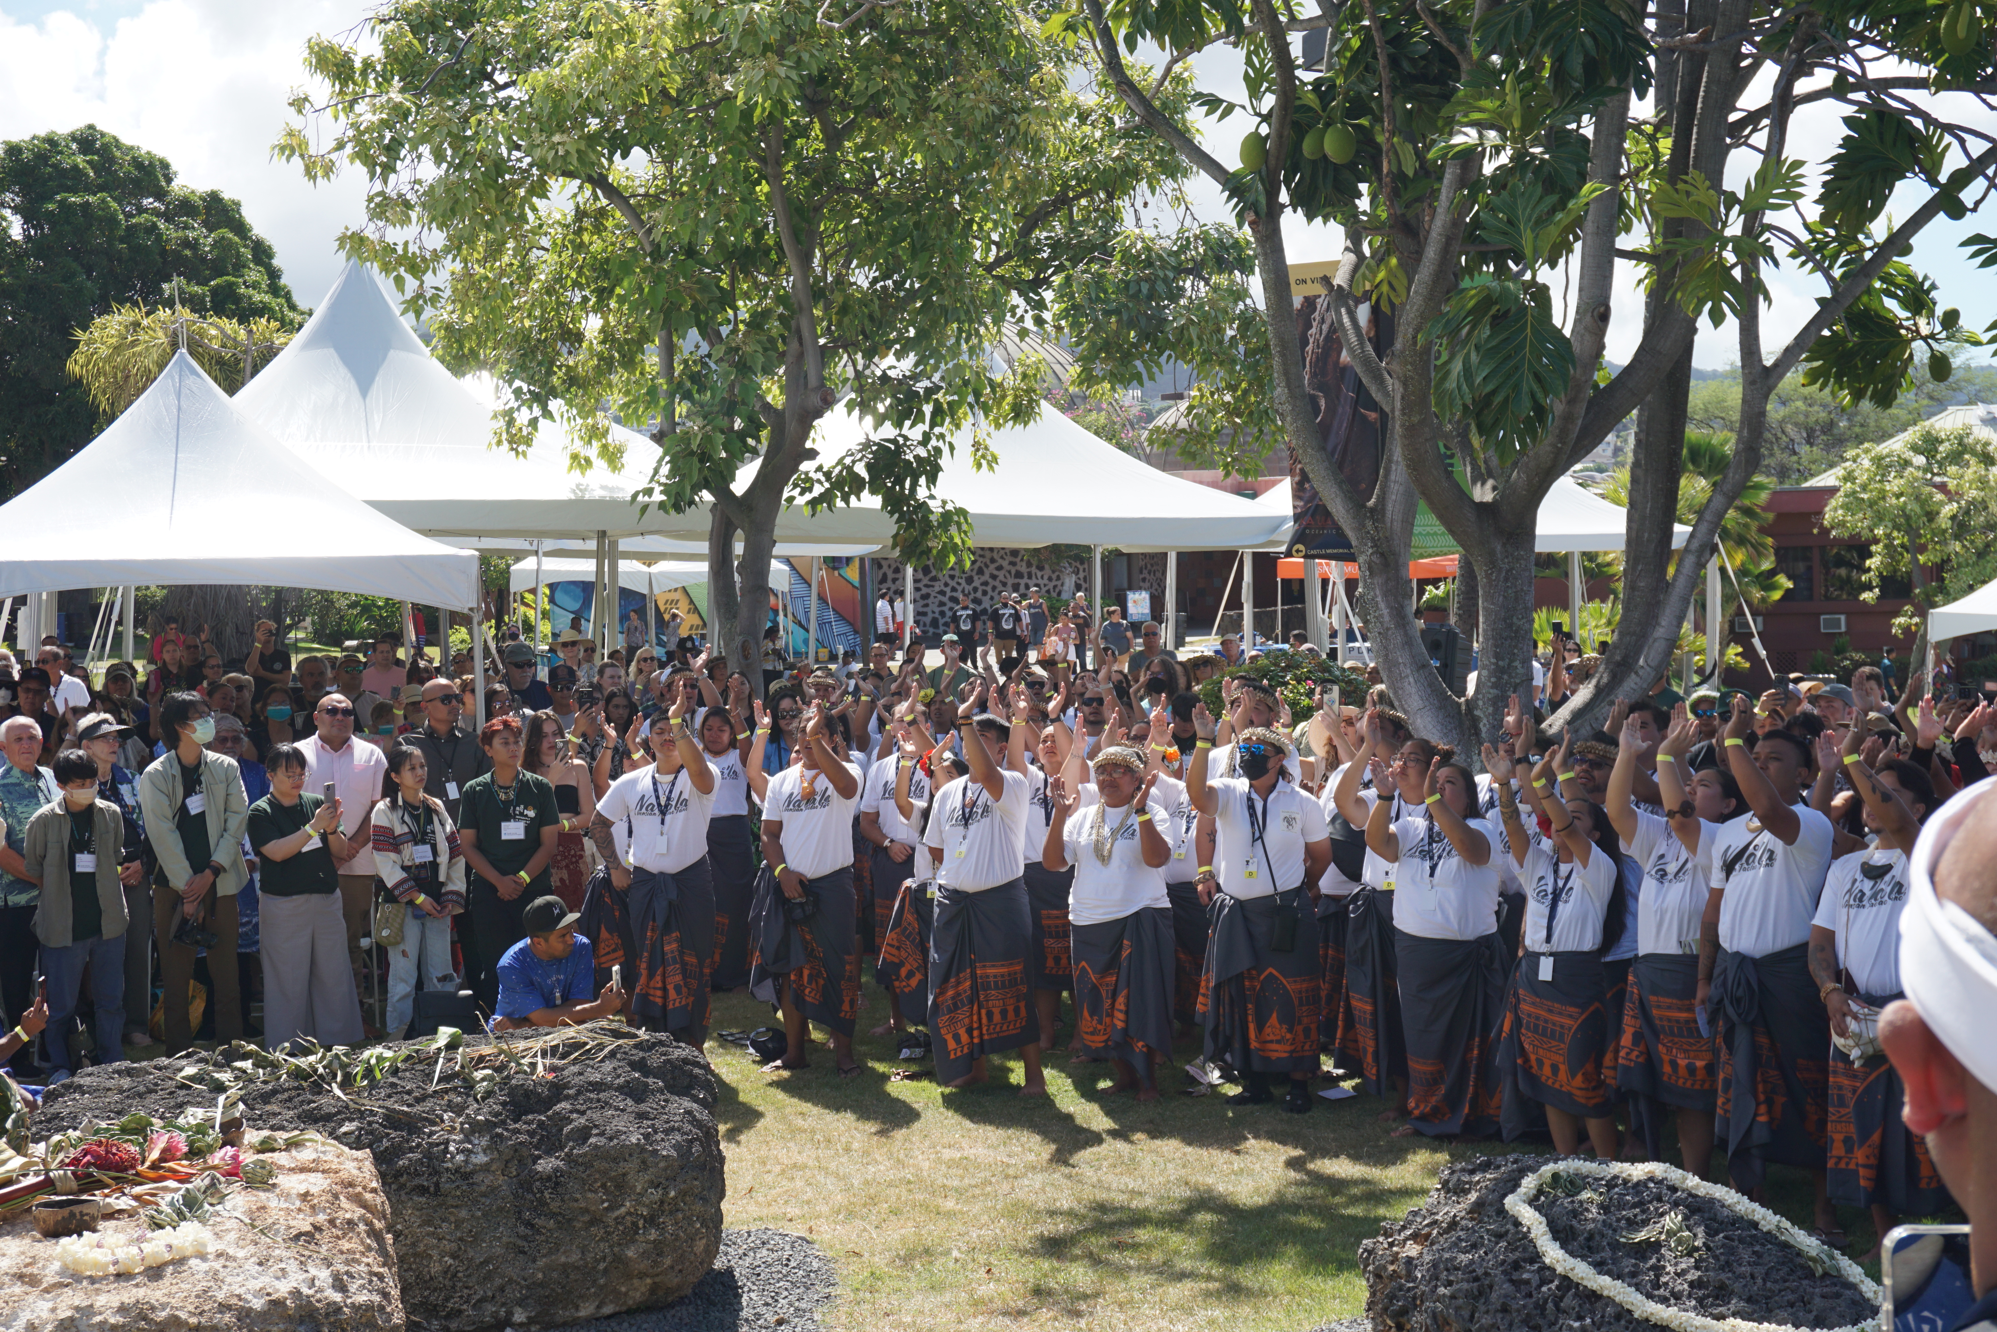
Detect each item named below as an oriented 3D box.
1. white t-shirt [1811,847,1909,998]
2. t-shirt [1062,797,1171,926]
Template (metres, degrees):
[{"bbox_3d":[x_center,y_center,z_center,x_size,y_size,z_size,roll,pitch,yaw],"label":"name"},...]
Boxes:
[{"bbox_3d":[3.049,0.882,8.850,0.500,0.580,0.310,2,3,37],"label":"white t-shirt"},{"bbox_3d":[0.542,0.898,11.750,0.500,0.590,0.320,1,2,6],"label":"t-shirt"}]

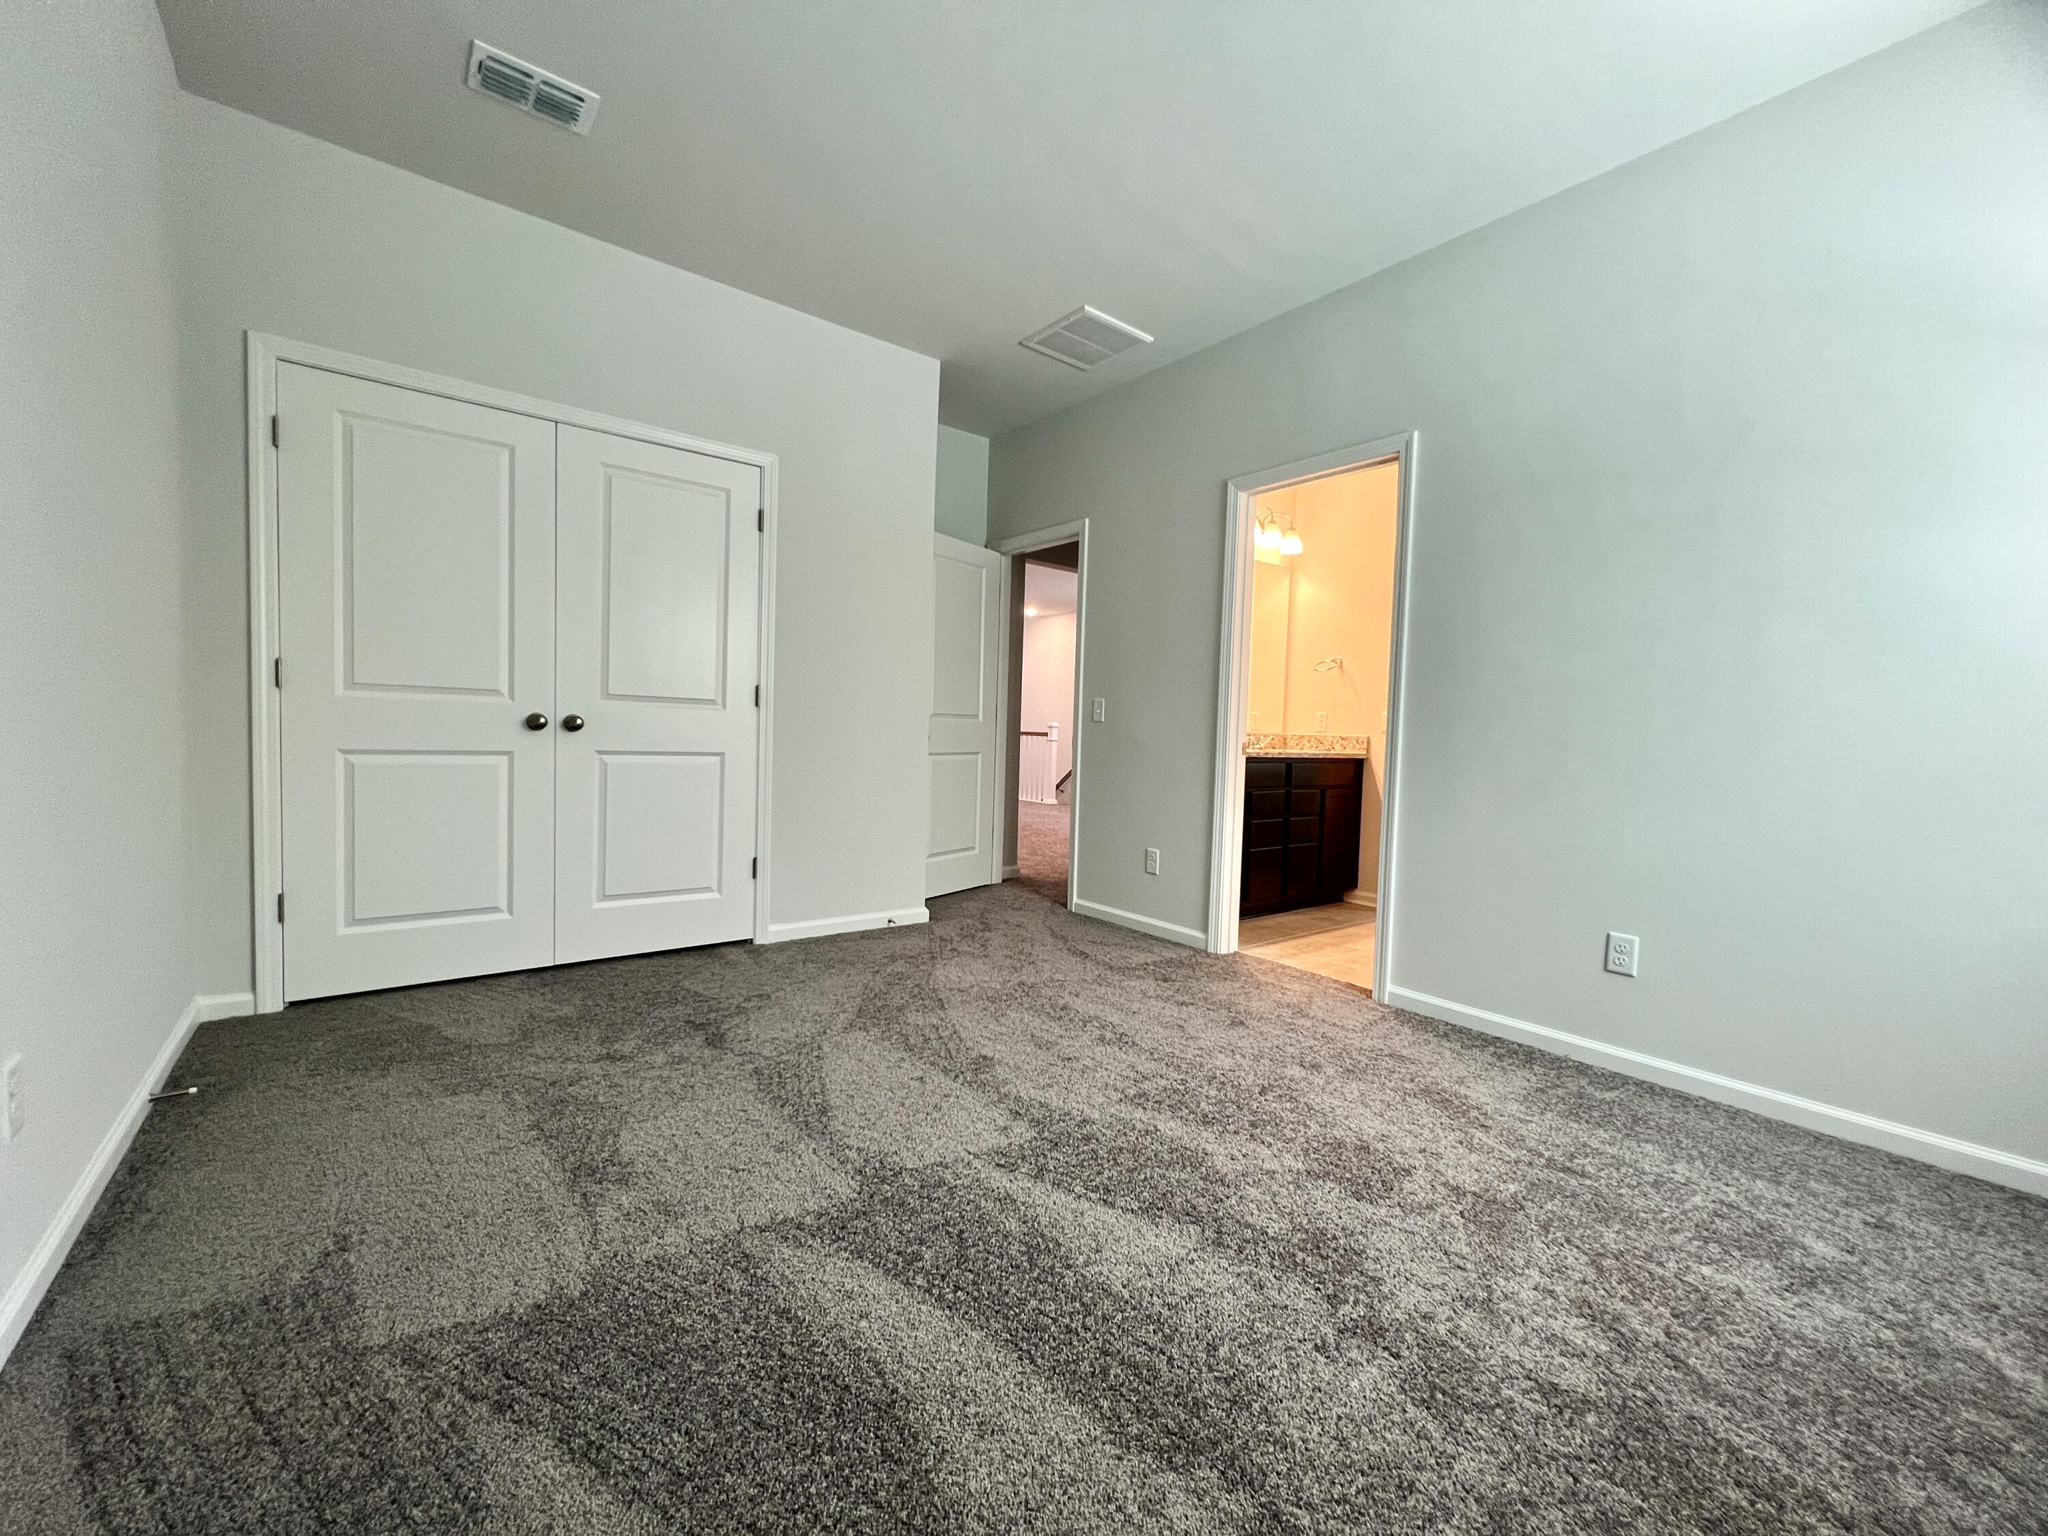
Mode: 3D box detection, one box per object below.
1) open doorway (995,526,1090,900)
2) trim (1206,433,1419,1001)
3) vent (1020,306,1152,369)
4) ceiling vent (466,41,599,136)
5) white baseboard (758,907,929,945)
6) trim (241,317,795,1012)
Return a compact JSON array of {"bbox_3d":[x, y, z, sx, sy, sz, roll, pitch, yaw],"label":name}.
[{"bbox_3d":[0.083,-0.283,4.512,0.128,2.110,0.835,0,3,-40],"label":"open doorway"},{"bbox_3d":[1.171,-0.198,3.196,0.103,2.128,0.825,0,3,-40],"label":"trim"},{"bbox_3d":[0.286,-1.939,3.521,0.425,0.025,0.425,0,3,-36],"label":"vent"},{"bbox_3d":[-1.413,-1.935,2.217,0.305,0.022,0.195,0,3,-36],"label":"ceiling vent"},{"bbox_3d":[-0.799,0.743,3.638,0.795,0.084,0.018,0,3,-36],"label":"white baseboard"},{"bbox_3d":[-1.759,-0.276,2.893,1.630,2.127,0.063,0,3,-36],"label":"trim"}]

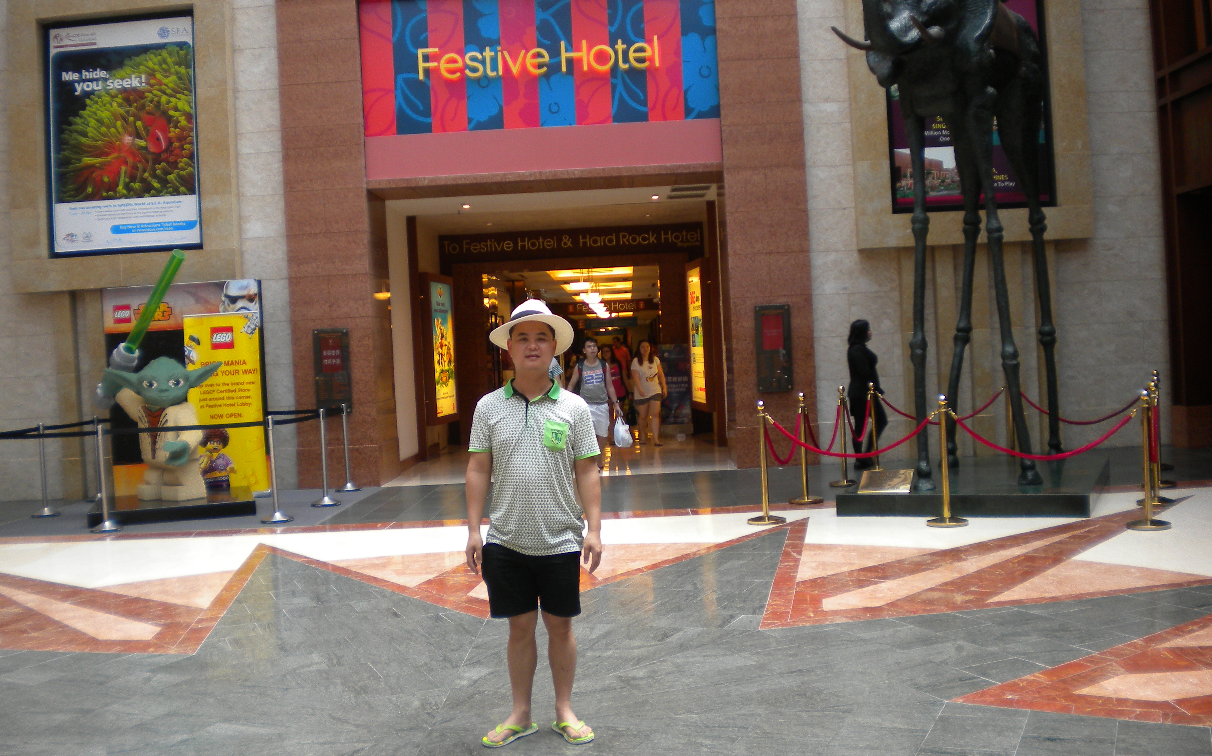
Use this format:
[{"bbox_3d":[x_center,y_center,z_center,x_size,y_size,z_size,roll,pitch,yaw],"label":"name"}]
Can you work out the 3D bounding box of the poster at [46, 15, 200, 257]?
[{"bbox_3d":[-5.707,-2.876,14.511,1.772,2.758,0.080,-3,1,3],"label":"poster"}]

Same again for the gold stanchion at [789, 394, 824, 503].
[{"bbox_3d":[1.816,0.636,11.212,0.320,1.005,0.320,-3,1,0],"label":"gold stanchion"}]

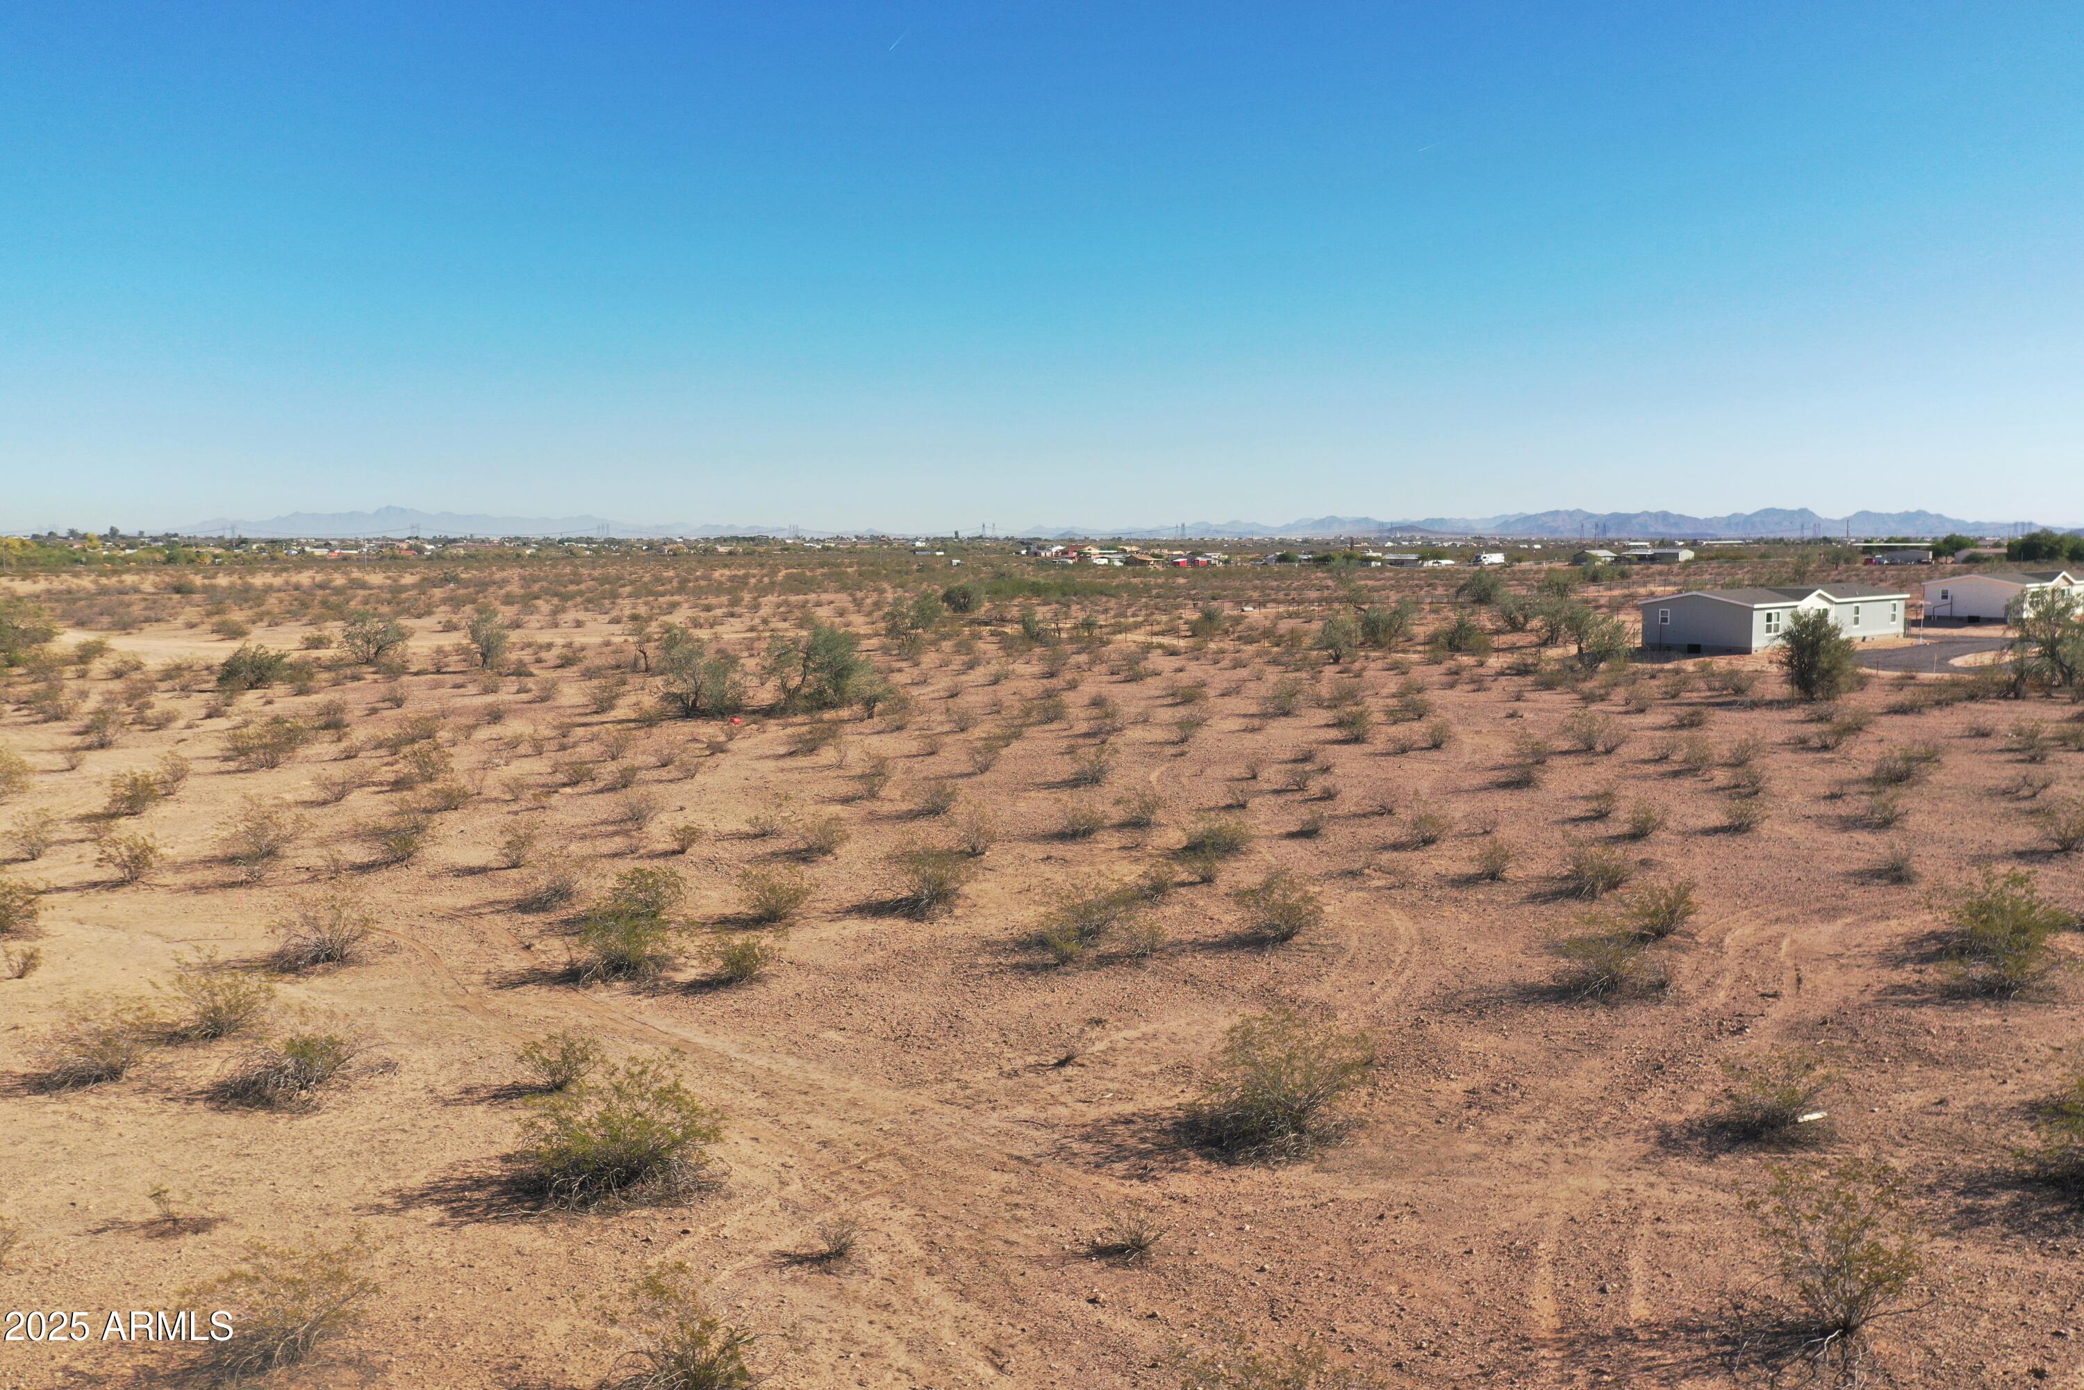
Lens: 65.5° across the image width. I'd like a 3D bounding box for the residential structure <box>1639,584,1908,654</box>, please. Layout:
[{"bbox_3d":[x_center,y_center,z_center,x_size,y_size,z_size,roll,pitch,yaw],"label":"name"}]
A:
[{"bbox_3d":[53.178,-5.739,117.221,24.139,4.053,8.401,-5,8,-41],"label":"residential structure"}]

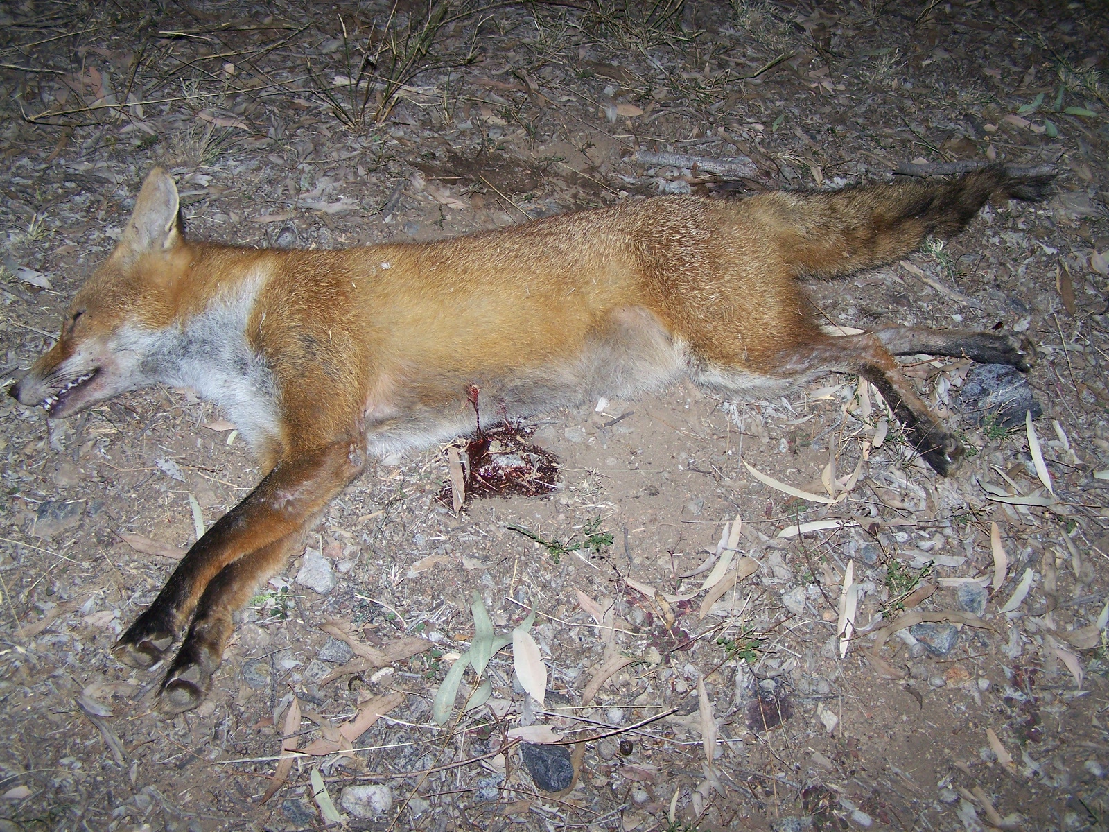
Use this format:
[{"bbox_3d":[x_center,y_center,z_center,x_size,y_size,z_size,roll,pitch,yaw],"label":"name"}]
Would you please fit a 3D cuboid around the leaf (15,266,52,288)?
[{"bbox_3d":[-0.529,-0.142,1.238,0.055,0.009,0.018,23,54,18],"label":"leaf"}]

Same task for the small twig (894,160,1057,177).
[{"bbox_3d":[0.468,-0.277,1.352,0.185,0.013,0.015,-1,50,-1],"label":"small twig"}]

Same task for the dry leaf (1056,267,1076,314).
[{"bbox_3d":[0.538,-0.132,1.274,0.011,0.010,0.072,5,49,4],"label":"dry leaf"}]

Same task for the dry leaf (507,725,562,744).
[{"bbox_3d":[-0.015,0.238,0.912,0.040,0.007,0.012,1,54,1],"label":"dry leaf"}]

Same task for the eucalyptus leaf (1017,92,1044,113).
[{"bbox_3d":[0.560,-0.365,1.423,0.057,0.010,0.013,-35,58,-26],"label":"eucalyptus leaf"}]

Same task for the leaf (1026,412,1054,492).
[{"bbox_3d":[0.431,0.030,1.086,0.011,0.009,0.096,3,50,3],"label":"leaf"}]

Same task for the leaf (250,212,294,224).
[{"bbox_3d":[-0.302,-0.213,1.301,0.046,0.007,0.010,-15,52,-12],"label":"leaf"}]

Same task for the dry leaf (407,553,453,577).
[{"bbox_3d":[-0.106,0.124,1.021,0.041,0.008,0.011,-25,54,-19],"label":"dry leaf"}]

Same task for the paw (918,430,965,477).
[{"bbox_3d":[0.332,0.032,1.045,0.034,0.030,0.045,-28,59,-19],"label":"paw"}]

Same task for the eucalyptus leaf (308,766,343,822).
[{"bbox_3d":[-0.167,0.275,0.886,0.011,0.006,0.045,-26,58,-18],"label":"eucalyptus leaf"}]

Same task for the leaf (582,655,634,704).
[{"bbox_3d":[0.038,0.203,0.949,0.014,0.009,0.058,36,59,27],"label":"leaf"}]

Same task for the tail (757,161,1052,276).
[{"bbox_3d":[0.339,-0.185,1.175,0.330,0.068,0.088,-17,56,-12],"label":"tail"}]

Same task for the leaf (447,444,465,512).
[{"bbox_3d":[-0.086,0.054,1.047,0.013,0.006,0.067,-6,54,-4],"label":"leaf"}]

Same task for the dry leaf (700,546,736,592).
[{"bbox_3d":[0.145,0.129,1.047,0.013,0.010,0.062,23,53,19],"label":"dry leaf"}]

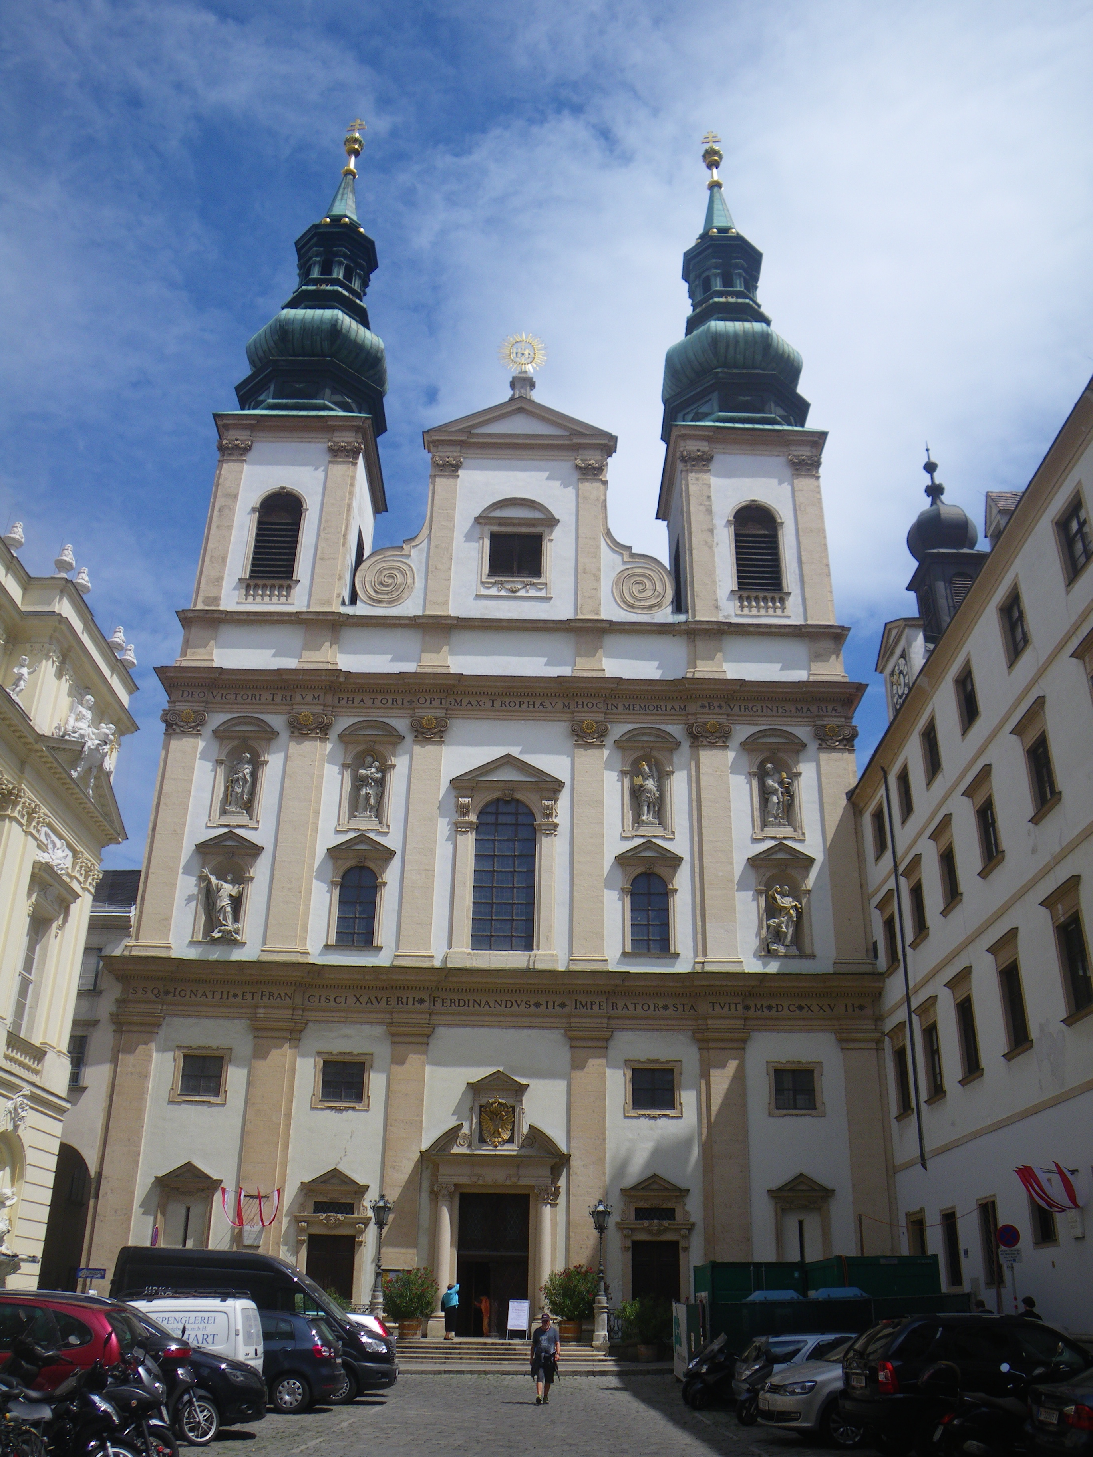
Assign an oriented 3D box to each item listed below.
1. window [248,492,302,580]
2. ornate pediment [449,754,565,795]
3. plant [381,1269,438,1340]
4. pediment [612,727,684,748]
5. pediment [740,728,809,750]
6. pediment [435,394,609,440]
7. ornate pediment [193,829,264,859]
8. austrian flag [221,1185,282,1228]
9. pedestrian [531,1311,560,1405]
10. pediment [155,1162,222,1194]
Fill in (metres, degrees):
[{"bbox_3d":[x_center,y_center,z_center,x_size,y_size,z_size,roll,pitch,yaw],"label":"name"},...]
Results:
[{"bbox_3d":[-11.780,-8.426,51.461,1.966,4.513,0.270,1,-24,-1],"label":"window"},{"bbox_3d":[-1.610,1.950,48.936,4.670,1.624,0.600,1,-26,0],"label":"ornate pediment"},{"bbox_3d":[-4.516,19.078,39.126,1.832,2.154,1.741,1,-26,0],"label":"plant"},{"bbox_3d":[4.037,0.405,47.233,2.652,0.767,0.500,1,-24,-1],"label":"pediment"},{"bbox_3d":[9.593,0.510,49.956,2.820,0.918,0.450,1,-26,0],"label":"pediment"},{"bbox_3d":[-1.131,-13.669,53.247,8.367,2.620,0.900,1,-24,-1],"label":"pediment"},{"bbox_3d":[-12.714,4.678,47.445,2.745,1.054,0.450,1,-26,0],"label":"ornate pediment"},{"bbox_3d":[-9.671,15.652,38.587,2.050,1.320,0.700,1,-26,0],"label":"austrian flag"},{"bbox_3d":[-0.034,12.672,23.748,0.600,1.740,0.420,1,-26,0],"label":"pedestrian"},{"bbox_3d":[-12.132,15.342,40.242,2.282,0.993,0.500,1,-24,-1],"label":"pediment"}]

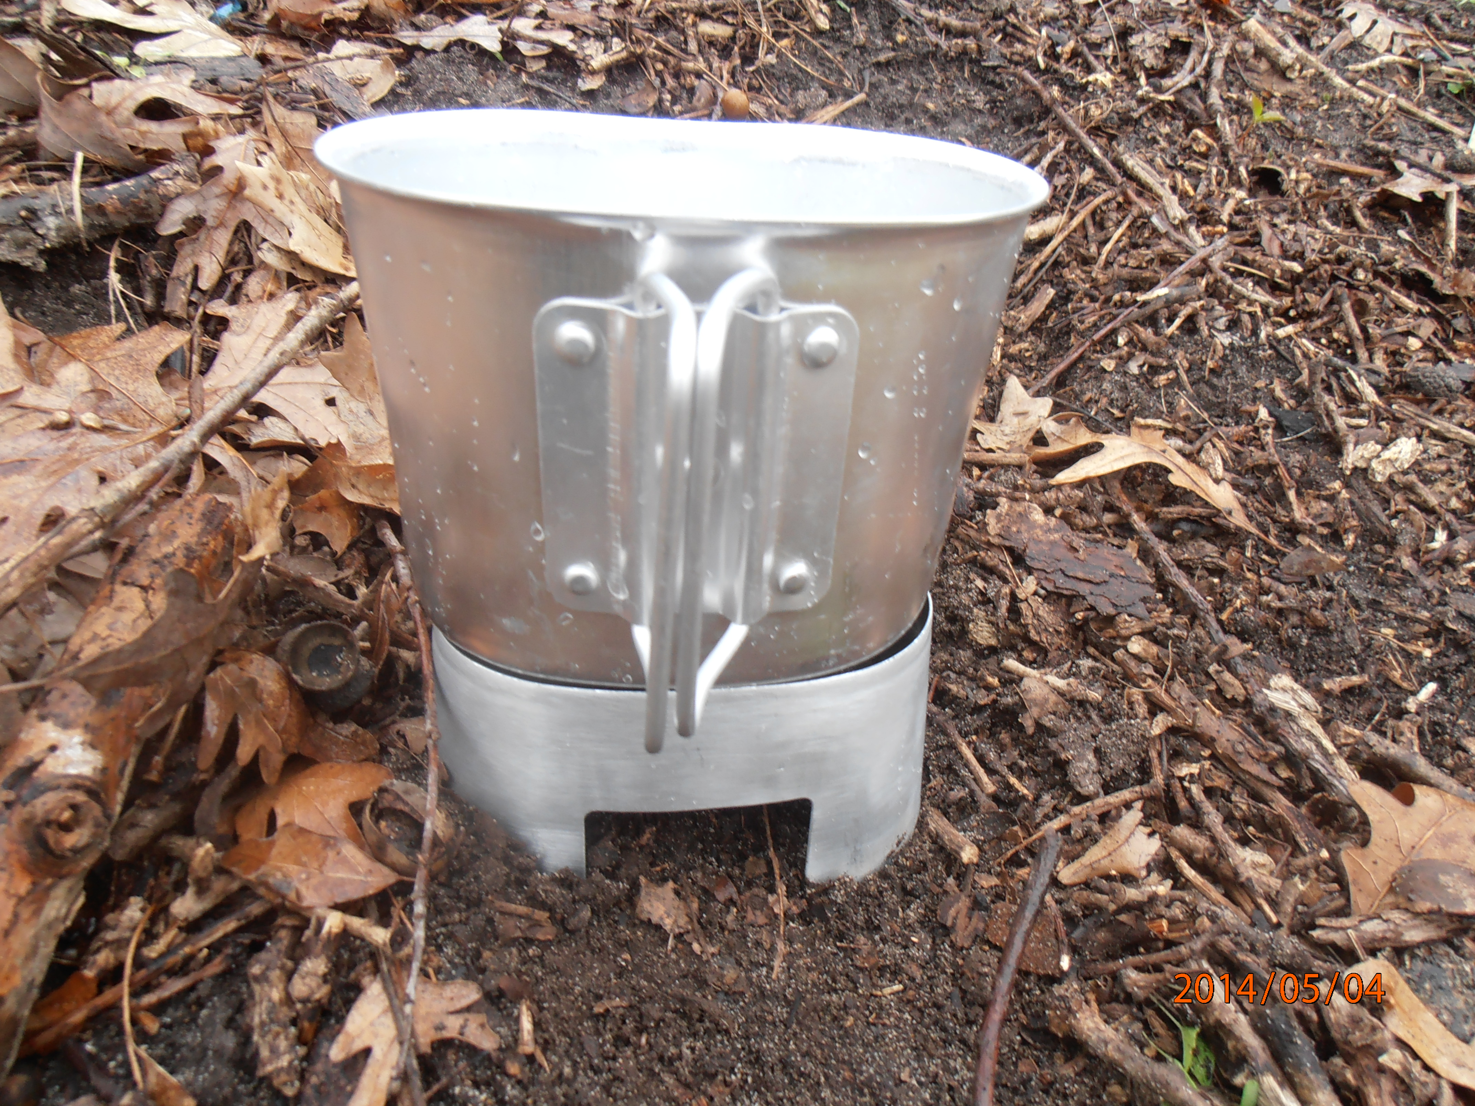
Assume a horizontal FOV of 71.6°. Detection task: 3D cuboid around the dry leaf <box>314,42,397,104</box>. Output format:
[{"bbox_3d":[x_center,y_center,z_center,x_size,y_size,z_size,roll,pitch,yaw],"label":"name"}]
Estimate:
[{"bbox_3d":[-0.235,-0.296,0.630,0.052,0.026,0.050,-9,39,-11],"label":"dry leaf"}]

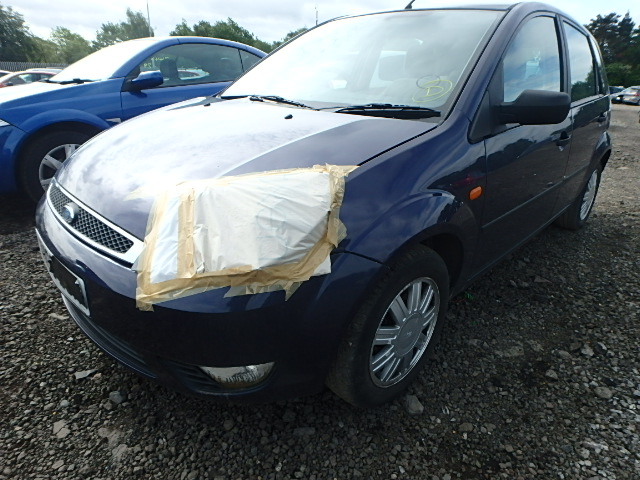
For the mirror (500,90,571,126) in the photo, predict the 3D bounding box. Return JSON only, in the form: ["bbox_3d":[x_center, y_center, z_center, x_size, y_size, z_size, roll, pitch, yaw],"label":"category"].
[{"bbox_3d":[0.757,-0.463,1.370,0.150,0.125,0.200,-20,31,-41],"label":"mirror"}]

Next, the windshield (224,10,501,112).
[{"bbox_3d":[0.161,-0.894,1.863,1.340,0.130,0.920,22,60,40],"label":"windshield"}]

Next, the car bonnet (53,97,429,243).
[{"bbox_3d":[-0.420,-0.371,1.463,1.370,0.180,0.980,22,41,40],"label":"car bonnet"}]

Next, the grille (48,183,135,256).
[{"bbox_3d":[-0.757,-0.071,1.229,0.100,0.120,0.800,-20,31,-41],"label":"grille"}]

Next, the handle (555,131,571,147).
[{"bbox_3d":[1.148,-0.479,1.833,0.180,0.065,0.050,-20,31,-41],"label":"handle"}]

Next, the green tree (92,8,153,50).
[{"bbox_3d":[-24.087,-24.576,49.247,7.148,8.304,6.807,-8,25,-22],"label":"green tree"}]

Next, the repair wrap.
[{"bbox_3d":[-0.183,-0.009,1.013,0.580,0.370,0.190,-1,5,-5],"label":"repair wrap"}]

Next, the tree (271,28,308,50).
[{"bbox_3d":[-3.827,-25.556,54.210,5.787,7.253,5.512,0,23,-4],"label":"tree"}]

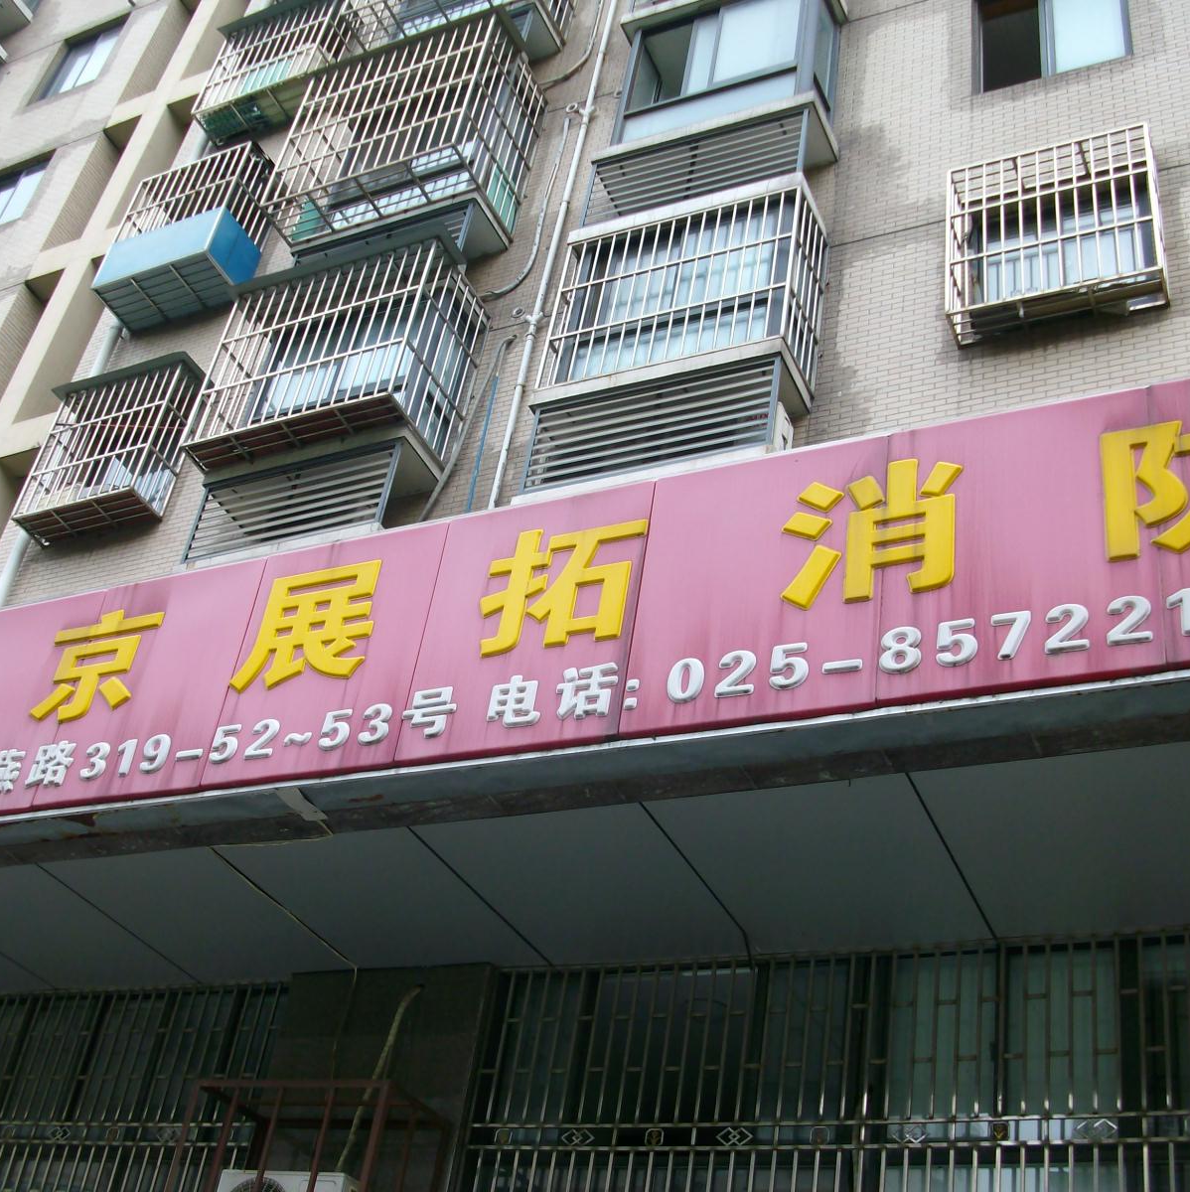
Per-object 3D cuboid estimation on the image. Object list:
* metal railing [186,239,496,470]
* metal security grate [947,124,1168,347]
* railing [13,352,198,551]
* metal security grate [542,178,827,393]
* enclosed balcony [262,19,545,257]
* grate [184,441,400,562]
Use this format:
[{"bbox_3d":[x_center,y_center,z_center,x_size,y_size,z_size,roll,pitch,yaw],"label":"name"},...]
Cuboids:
[{"bbox_3d":[-2.113,-1.784,12.766,1.930,1.695,0.820,-9,-39,24],"label":"metal railing"},{"bbox_3d":[3.116,-2.452,10.616,1.357,1.455,0.330,-9,-39,24],"label":"metal security grate"},{"bbox_3d":[-4.294,-1.291,13.907,1.351,1.587,0.430,-9,-39,24],"label":"railing"},{"bbox_3d":[0.660,-2.076,11.546,1.889,1.796,0.600,-9,-39,24],"label":"metal security grate"},{"bbox_3d":[-1.663,-3.974,14.106,1.939,1.869,1.100,-9,-39,24],"label":"enclosed balcony"},{"bbox_3d":[-2.291,-0.694,11.788,1.762,0.727,0.080,-9,-39,24],"label":"grate"}]

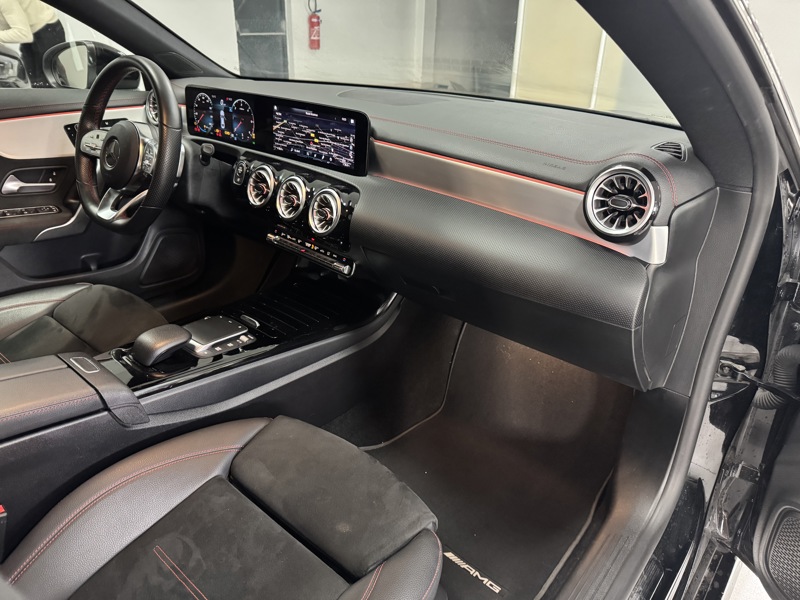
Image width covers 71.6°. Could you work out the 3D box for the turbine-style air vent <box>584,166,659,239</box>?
[{"bbox_3d":[0.271,-0.120,0.674,0.090,0.090,0.040,22,31,38],"label":"turbine-style air vent"}]

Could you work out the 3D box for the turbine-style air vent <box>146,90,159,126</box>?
[{"bbox_3d":[-0.614,-0.493,1.417,0.090,0.090,0.040,22,31,38],"label":"turbine-style air vent"}]

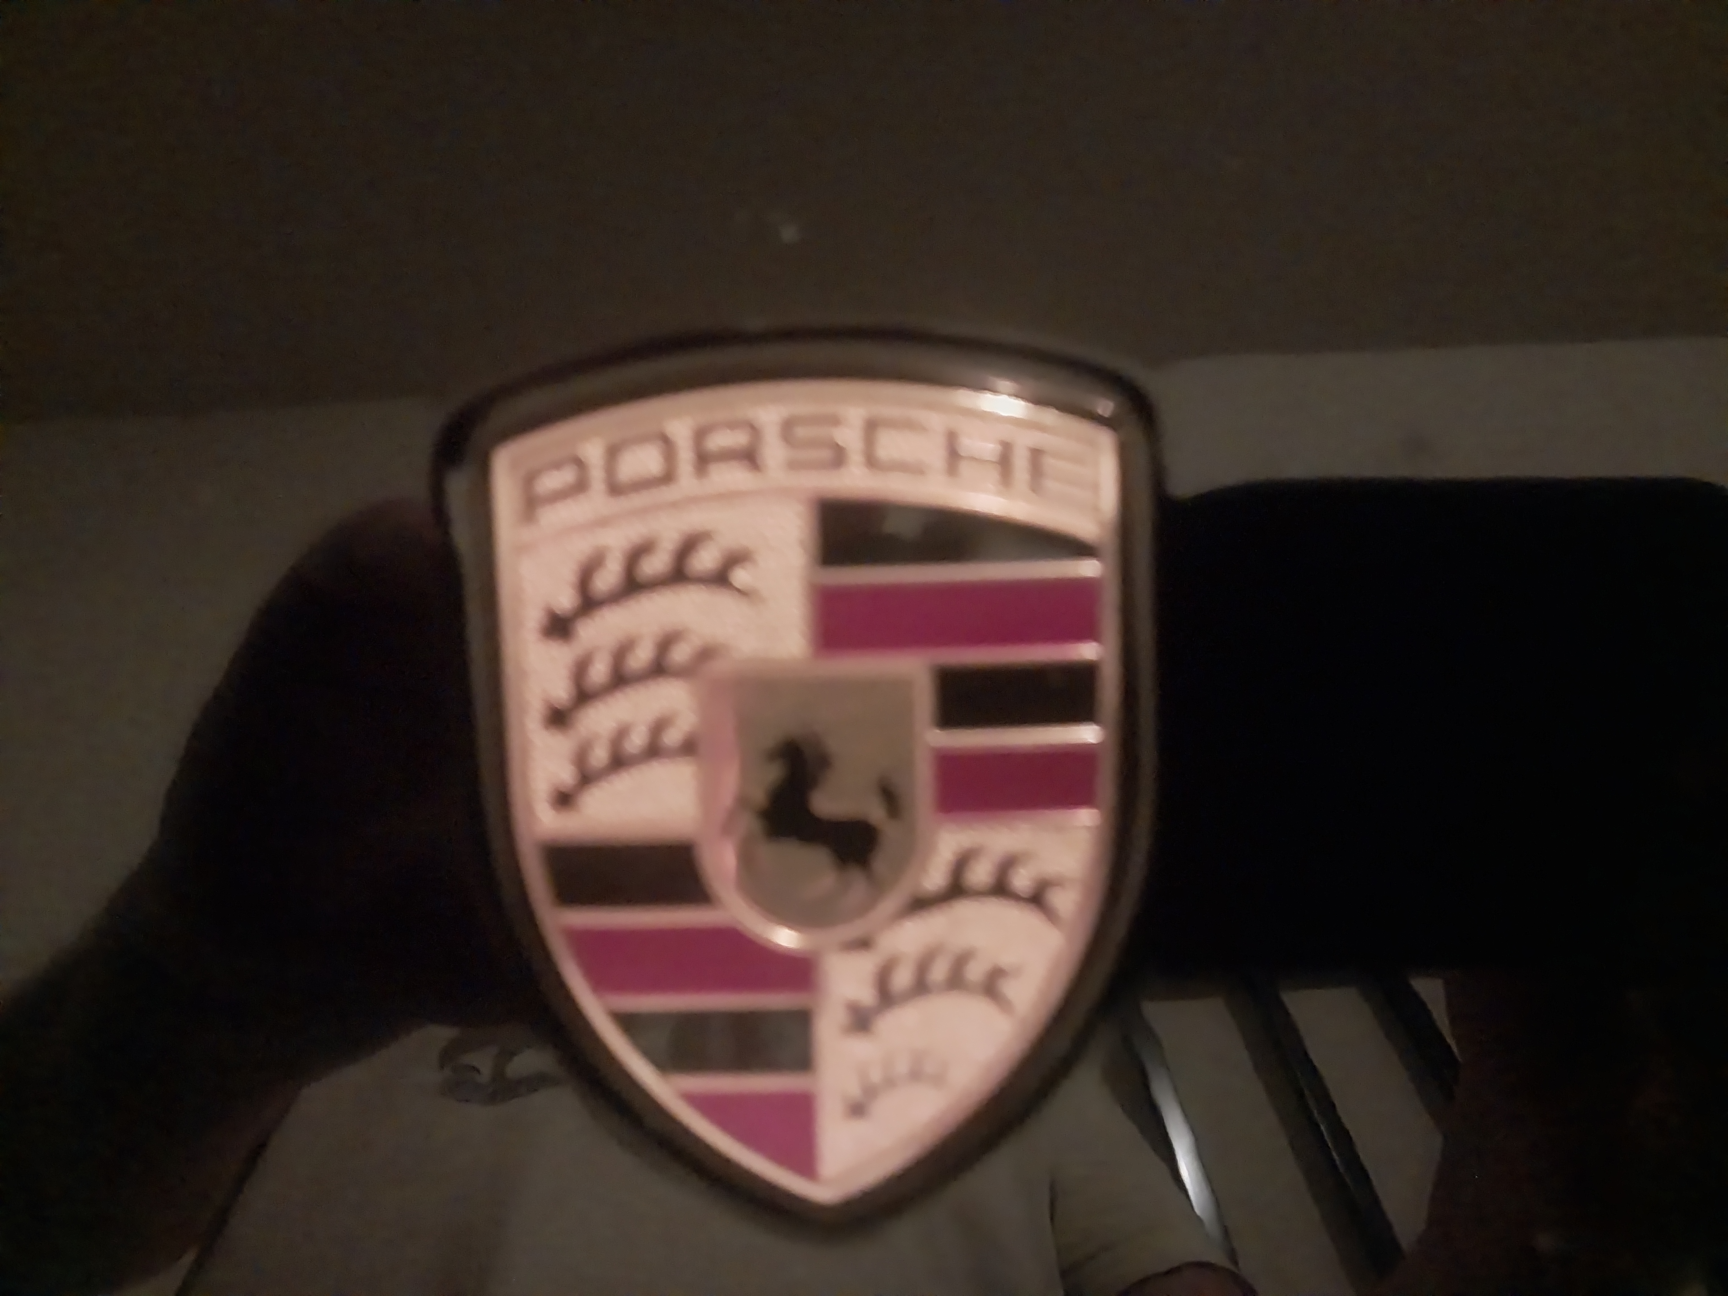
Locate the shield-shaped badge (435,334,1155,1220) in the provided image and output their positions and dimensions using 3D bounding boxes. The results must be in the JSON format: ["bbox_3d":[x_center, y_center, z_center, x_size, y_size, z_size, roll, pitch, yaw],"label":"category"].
[{"bbox_3d":[-0.004,0.010,0.097,0.053,0.066,0.007,-1,5,-4],"label":"shield-shaped badge"}]

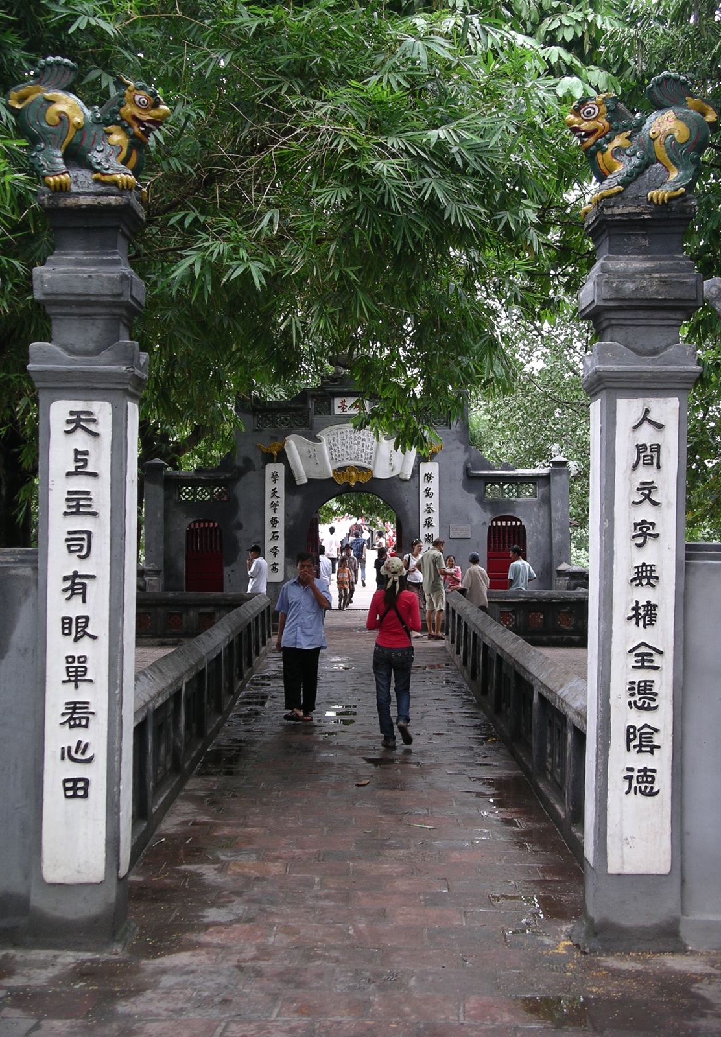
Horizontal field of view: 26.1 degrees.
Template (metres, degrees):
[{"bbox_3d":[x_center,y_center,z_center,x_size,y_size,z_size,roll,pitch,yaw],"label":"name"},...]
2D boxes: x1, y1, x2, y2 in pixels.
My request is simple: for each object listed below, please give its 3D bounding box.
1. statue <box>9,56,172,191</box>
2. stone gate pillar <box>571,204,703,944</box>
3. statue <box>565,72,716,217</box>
[{"bbox_3d":[-1.366,-1.965,7.820,0.810,0.730,0.400,0,0,3],"label":"statue"},{"bbox_3d":[1.383,0.270,7.830,0.530,3.700,0.530,1,0,0],"label":"stone gate pillar"},{"bbox_3d":[1.411,-1.895,7.820,0.770,0.710,0.400,0,0,-3],"label":"statue"}]

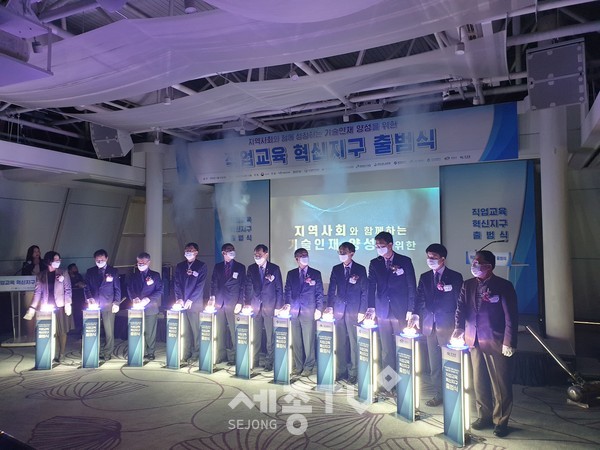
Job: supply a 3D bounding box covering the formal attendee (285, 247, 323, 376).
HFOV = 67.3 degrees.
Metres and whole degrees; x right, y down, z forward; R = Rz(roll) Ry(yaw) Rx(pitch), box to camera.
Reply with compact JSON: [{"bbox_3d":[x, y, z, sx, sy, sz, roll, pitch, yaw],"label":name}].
[{"bbox_3d":[0.055,1.147,6.005,0.500,1.665,0.360,-1,-3,12],"label":"formal attendee"}]

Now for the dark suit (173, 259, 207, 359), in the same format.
[{"bbox_3d":[-1.683,1.262,6.900,0.500,1.479,0.360,-1,-3,5],"label":"dark suit"}]

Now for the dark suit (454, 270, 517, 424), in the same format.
[{"bbox_3d":[1.711,1.149,4.152,0.380,1.420,0.520,2,-4,-44],"label":"dark suit"}]

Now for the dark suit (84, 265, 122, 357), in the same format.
[{"bbox_3d":[-2.971,1.285,6.847,0.540,1.360,0.420,0,-2,-12],"label":"dark suit"}]

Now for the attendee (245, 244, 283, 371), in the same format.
[{"bbox_3d":[-0.496,1.132,6.224,0.530,1.700,0.450,-1,-2,7],"label":"attendee"}]

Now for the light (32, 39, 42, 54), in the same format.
[{"bbox_3d":[-3.087,-2.099,5.300,0.120,0.180,0.120,-1,-3,23],"label":"light"}]

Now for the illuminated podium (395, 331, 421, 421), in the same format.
[{"bbox_3d":[1.079,1.459,4.412,0.140,0.825,0.215,2,-3,-40],"label":"illuminated podium"}]

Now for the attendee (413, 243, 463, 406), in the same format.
[{"bbox_3d":[1.485,1.058,4.876,0.490,1.713,0.370,-2,-3,37],"label":"attendee"}]

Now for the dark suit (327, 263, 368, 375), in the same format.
[{"bbox_3d":[0.615,1.205,5.818,0.500,1.478,0.380,-2,-3,24],"label":"dark suit"}]

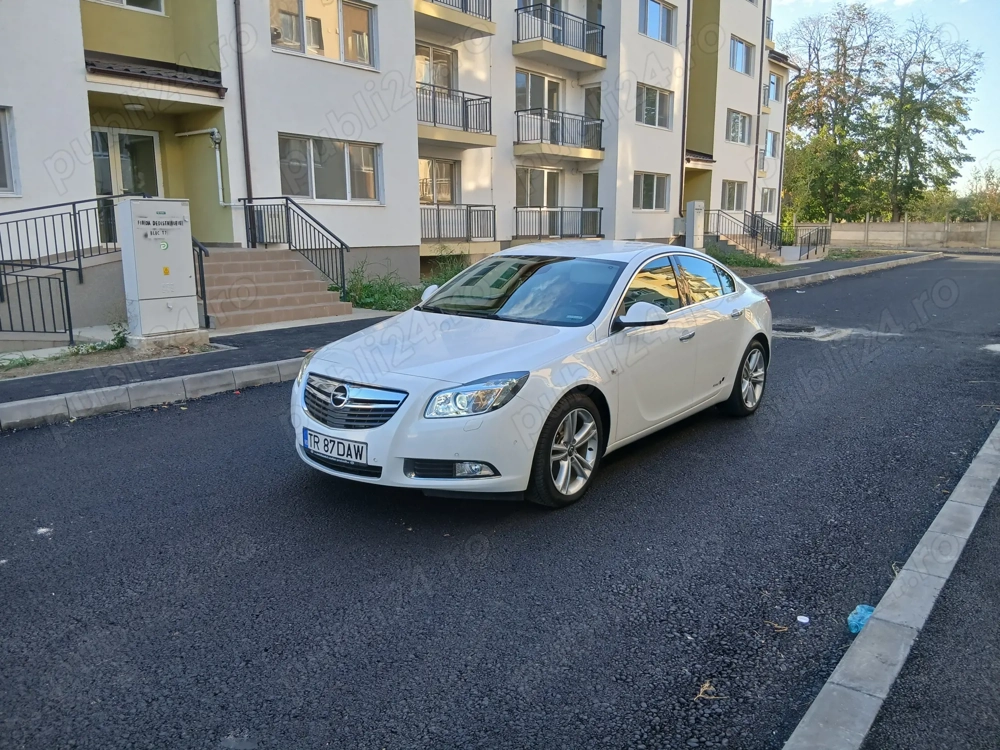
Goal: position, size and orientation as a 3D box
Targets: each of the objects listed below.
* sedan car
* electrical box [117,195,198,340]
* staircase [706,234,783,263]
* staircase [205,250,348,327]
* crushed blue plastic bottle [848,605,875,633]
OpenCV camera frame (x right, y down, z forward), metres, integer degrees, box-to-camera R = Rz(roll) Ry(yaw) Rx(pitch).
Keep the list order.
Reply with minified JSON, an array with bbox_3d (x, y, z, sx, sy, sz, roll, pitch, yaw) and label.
[{"bbox_3d":[0.605,-0.287,5.801,1.930,1.490,4.830,8,13,38],"label":"sedan car"},{"bbox_3d":[-4.103,-1.290,9.049,0.310,1.580,0.715,8,13,38],"label":"electrical box"},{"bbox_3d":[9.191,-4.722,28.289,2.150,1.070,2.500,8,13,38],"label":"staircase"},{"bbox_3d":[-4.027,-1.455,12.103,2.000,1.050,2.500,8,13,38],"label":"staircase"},{"bbox_3d":[1.429,0.957,2.962,0.090,0.075,0.170,8,13,38],"label":"crushed blue plastic bottle"}]

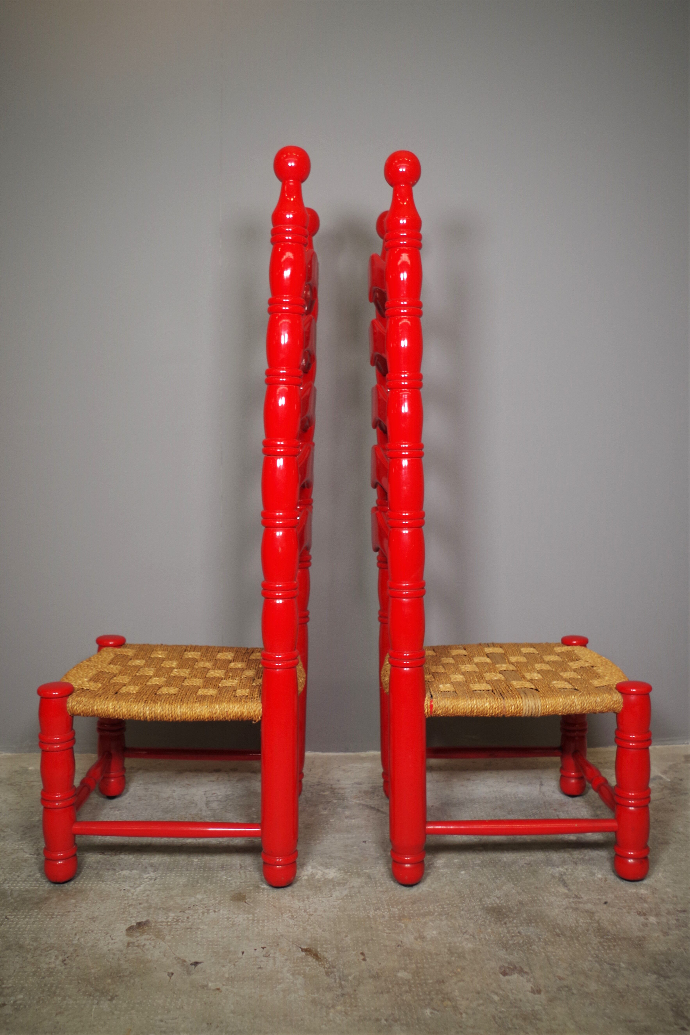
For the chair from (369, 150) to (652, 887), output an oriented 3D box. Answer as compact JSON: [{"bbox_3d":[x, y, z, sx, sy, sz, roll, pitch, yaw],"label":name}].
[{"bbox_3d":[0.311,0.013,1.581,0.516,1.330,0.432,0,6,-1],"label":"chair"}]

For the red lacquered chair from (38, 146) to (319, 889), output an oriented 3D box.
[{"bbox_3d":[-0.308,0.012,1.569,0.516,1.330,0.432,0,6,0],"label":"red lacquered chair"}]

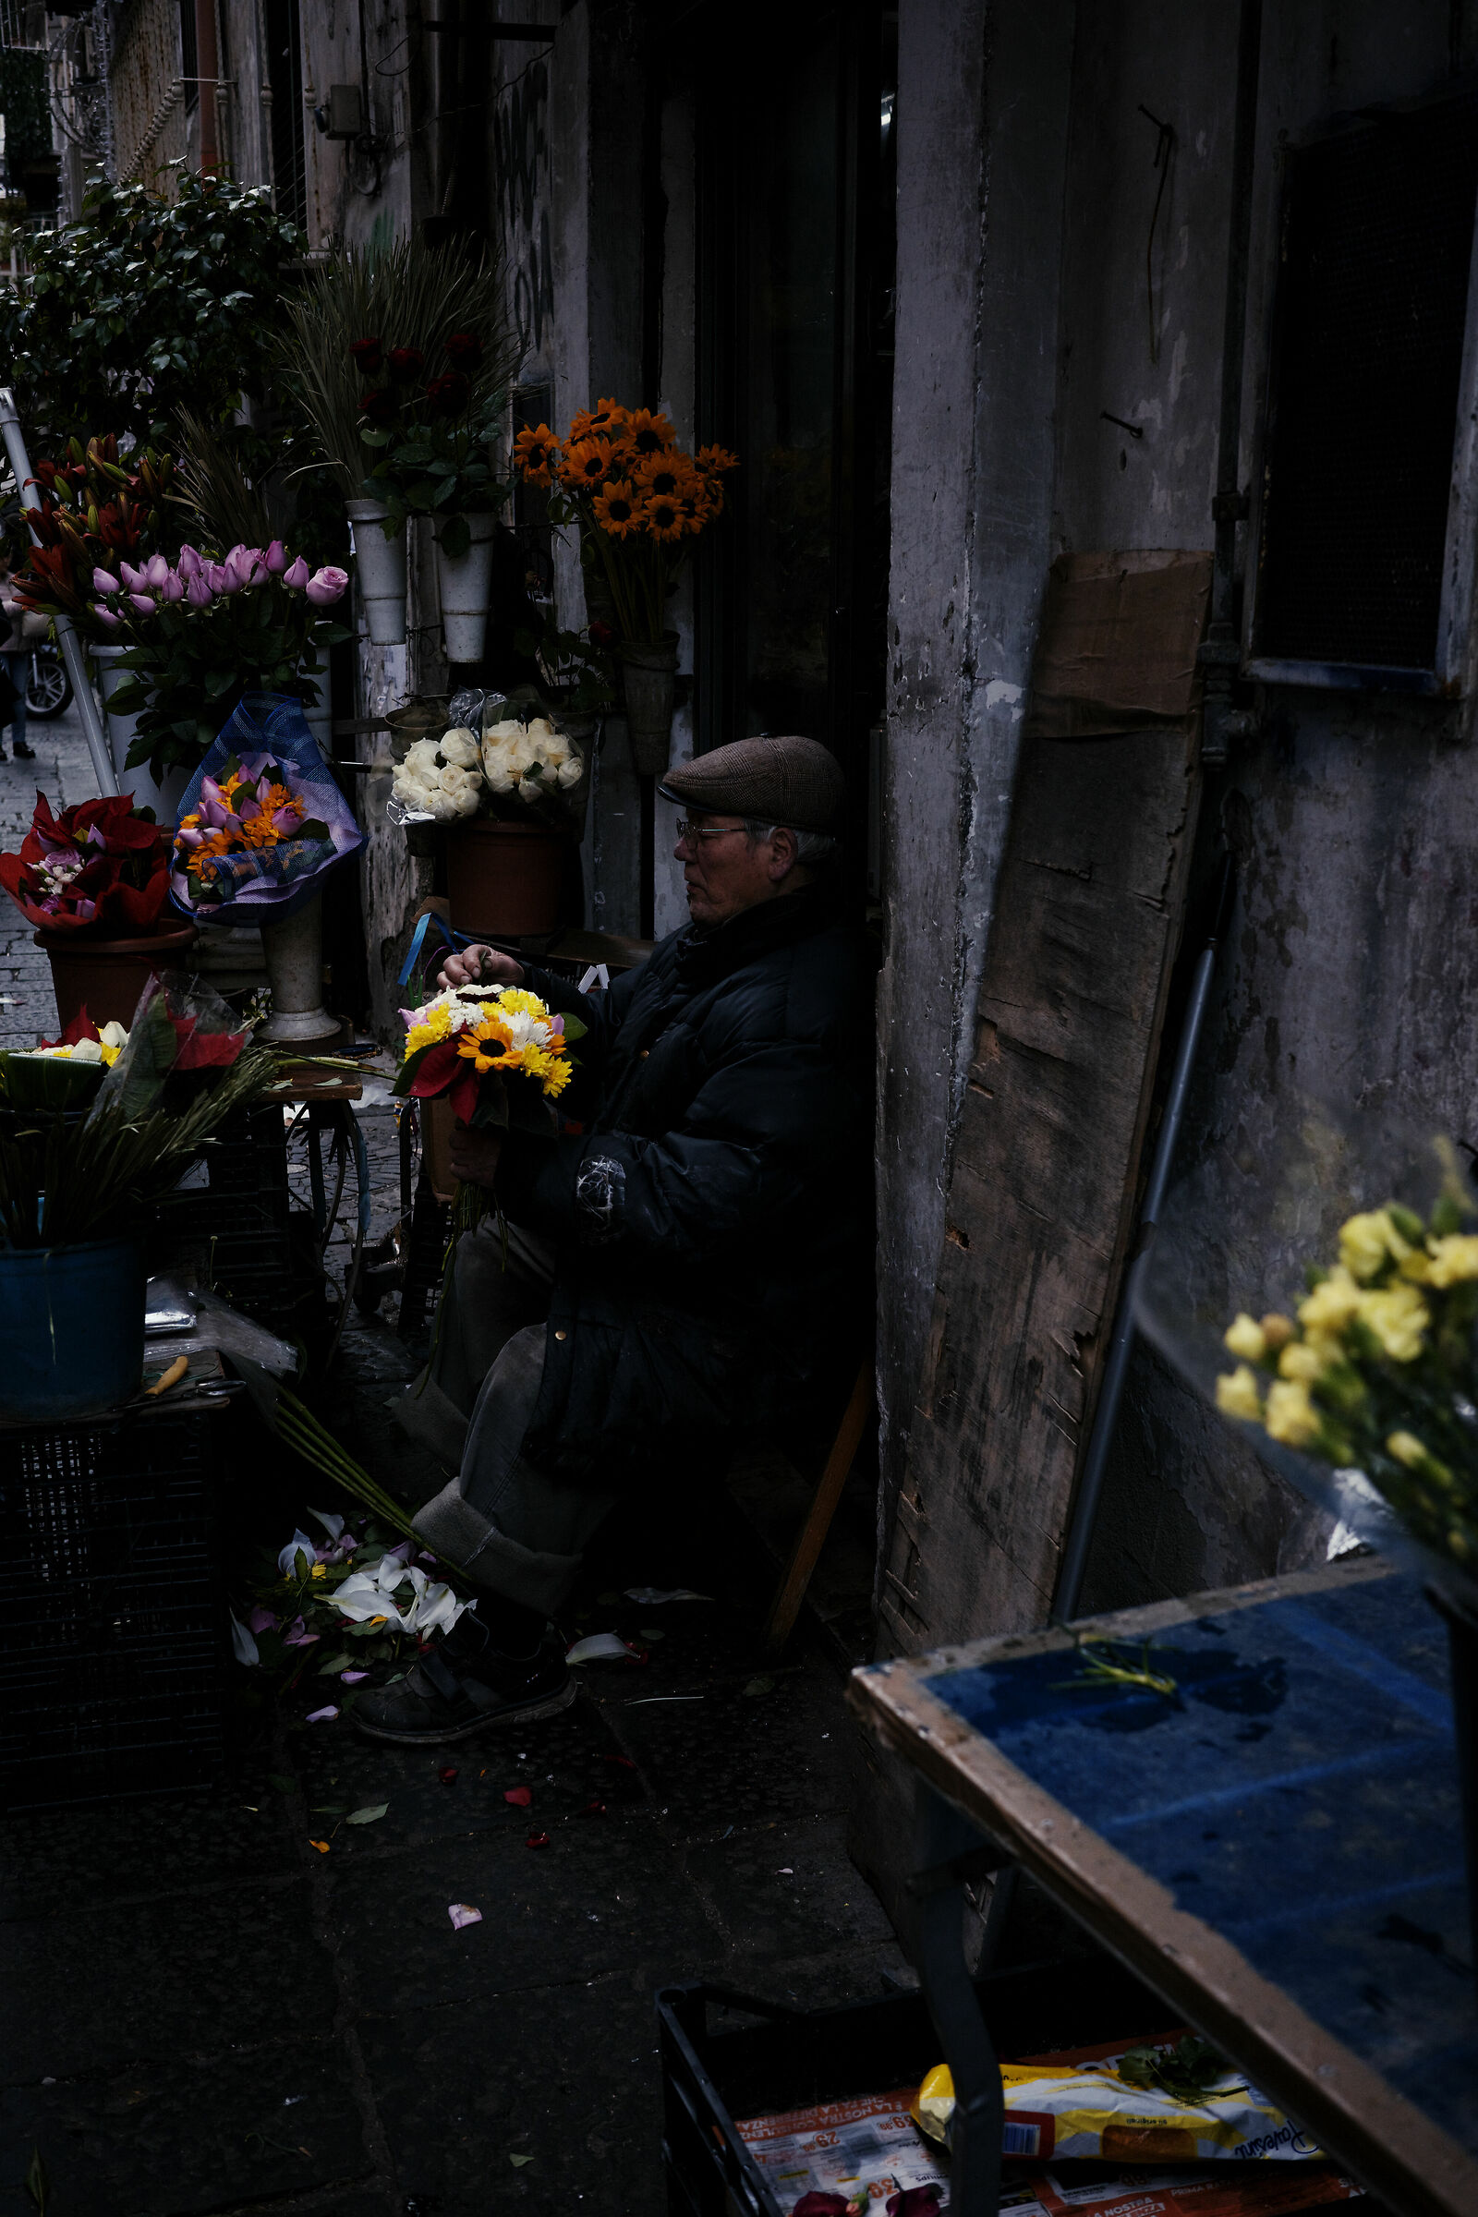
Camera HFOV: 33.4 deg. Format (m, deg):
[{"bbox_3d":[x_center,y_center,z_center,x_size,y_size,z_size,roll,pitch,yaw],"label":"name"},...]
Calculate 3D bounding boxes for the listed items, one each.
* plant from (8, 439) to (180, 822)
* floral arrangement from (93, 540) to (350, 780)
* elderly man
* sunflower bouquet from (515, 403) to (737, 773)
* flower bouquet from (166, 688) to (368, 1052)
[{"bbox_3d":[-1.071,-0.785,4.144,0.300,0.658,0.300,-4,16,-16],"label":"plant"},{"bbox_3d":[-0.831,-0.702,3.959,0.390,0.377,0.330,5,17,17],"label":"floral arrangement"},{"bbox_3d":[-0.195,0.133,3.311,0.730,1.250,0.600,-4,16,-15],"label":"elderly man"},{"bbox_3d":[-0.168,-0.772,3.679,0.320,0.523,0.270,8,18,26],"label":"sunflower bouquet"},{"bbox_3d":[-0.695,-0.353,3.642,0.270,0.508,0.250,4,16,14],"label":"flower bouquet"}]

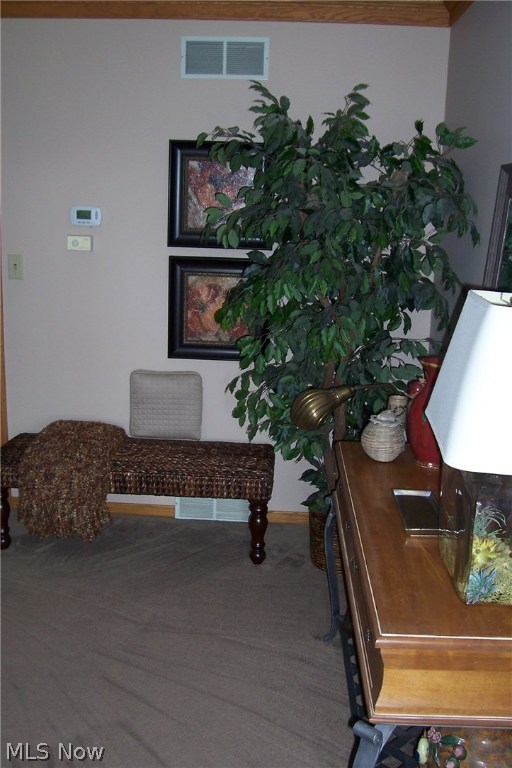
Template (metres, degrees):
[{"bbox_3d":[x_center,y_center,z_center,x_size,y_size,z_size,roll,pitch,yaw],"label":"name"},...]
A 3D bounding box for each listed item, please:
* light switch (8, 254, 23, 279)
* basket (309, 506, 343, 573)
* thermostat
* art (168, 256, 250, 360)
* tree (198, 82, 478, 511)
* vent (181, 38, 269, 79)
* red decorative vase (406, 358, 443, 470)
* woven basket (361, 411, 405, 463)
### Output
[{"bbox_3d":[-1.135,-0.554,3.434,0.071,0.117,0.012,2,12,2],"label":"light switch"},{"bbox_3d":[0.383,0.663,3.200,0.300,0.250,0.300,2,12,2],"label":"basket"},{"bbox_3d":[-0.782,-0.776,3.362,0.149,0.094,0.030,2,12,2],"label":"thermostat"},{"bbox_3d":[-0.165,-0.349,3.414,0.486,0.482,0.035,2,12,2],"label":"art"},{"bbox_3d":[0.269,-0.289,2.921,1.030,1.720,0.950,2,12,2],"label":"tree"},{"bbox_3d":[-0.137,-1.437,3.202,0.388,0.177,0.015,2,12,2],"label":"vent"},{"bbox_3d":[0.558,0.079,2.178,0.200,0.325,0.200,2,12,2],"label":"red decorative vase"},{"bbox_3d":[0.390,0.154,2.223,0.134,0.148,0.134,2,12,2],"label":"woven basket"}]

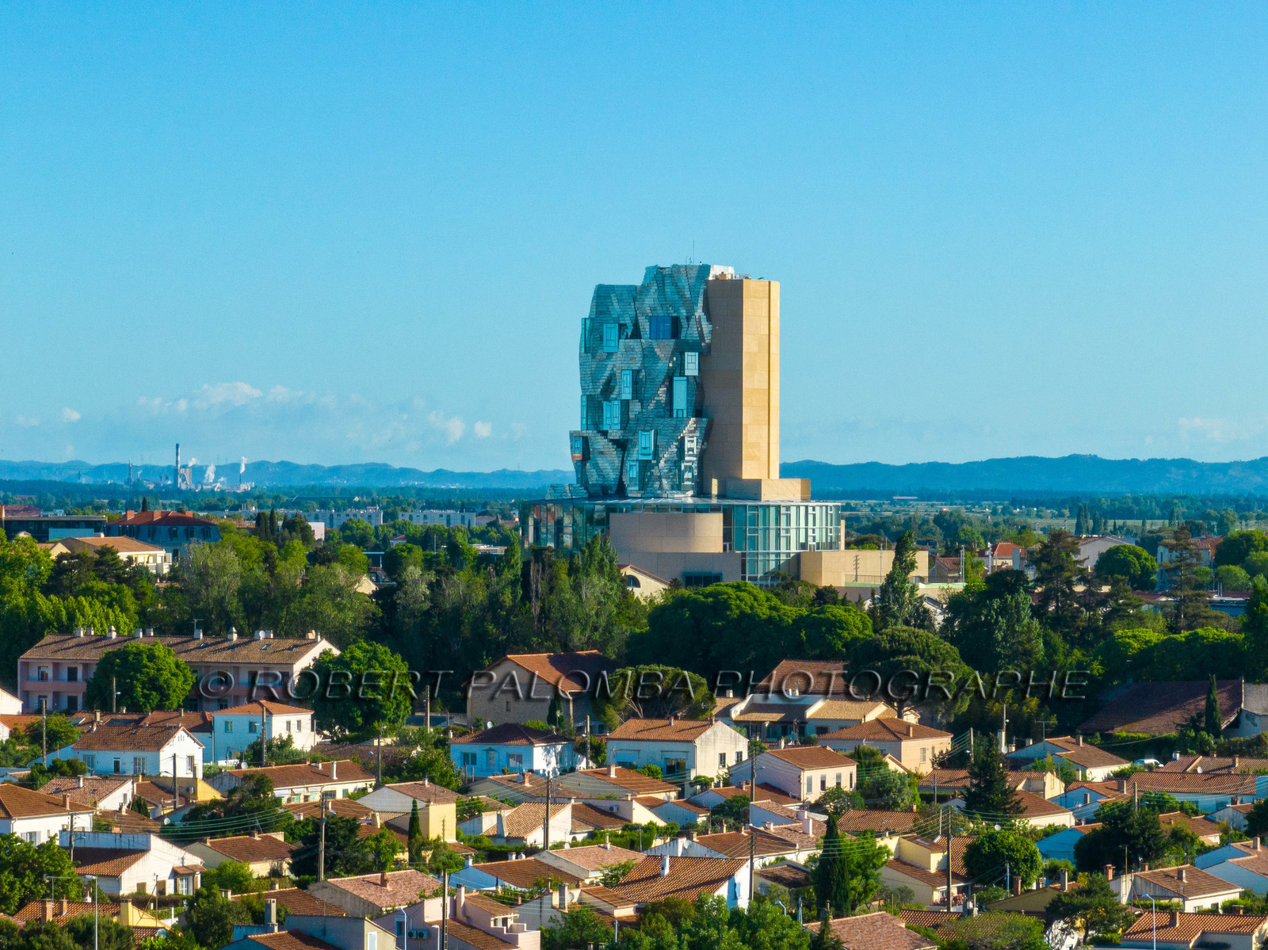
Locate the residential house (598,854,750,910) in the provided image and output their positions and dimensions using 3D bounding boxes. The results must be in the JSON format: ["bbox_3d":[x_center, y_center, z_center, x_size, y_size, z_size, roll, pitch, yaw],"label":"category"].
[{"bbox_3d":[2.700,29.590,411.320,8.000,5.300,7.800,0,0,28],"label":"residential house"}]

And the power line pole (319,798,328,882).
[{"bbox_3d":[-23.809,28.539,452.003,0.400,7.400,0.400,0,0,-30],"label":"power line pole"}]

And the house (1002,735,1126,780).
[{"bbox_3d":[41.440,28.286,574.033,10.400,5.000,10.400,0,0,28],"label":"house"}]

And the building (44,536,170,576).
[{"bbox_3d":[-77.320,13.250,871.930,11.600,8.000,16.500,0,0,25],"label":"building"}]

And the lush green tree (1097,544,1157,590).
[{"bbox_3d":[83.508,16.664,1000.004,10.600,9.800,10.000,0,0,0],"label":"lush green tree"}]

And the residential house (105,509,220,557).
[{"bbox_3d":[-84.814,13.650,1062.269,16.000,14.500,20.000,0,0,-22],"label":"residential house"}]

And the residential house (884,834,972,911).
[{"bbox_3d":[20.260,29.330,428.350,6.500,5.700,6.400,0,0,28],"label":"residential house"}]

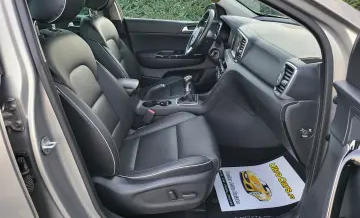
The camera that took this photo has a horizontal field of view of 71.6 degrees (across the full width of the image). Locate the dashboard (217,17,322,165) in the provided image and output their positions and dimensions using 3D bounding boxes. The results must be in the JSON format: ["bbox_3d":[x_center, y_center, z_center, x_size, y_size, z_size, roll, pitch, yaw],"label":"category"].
[{"bbox_3d":[0.512,-0.234,1.491,0.500,0.530,1.400,-1,25,-3],"label":"dashboard"}]

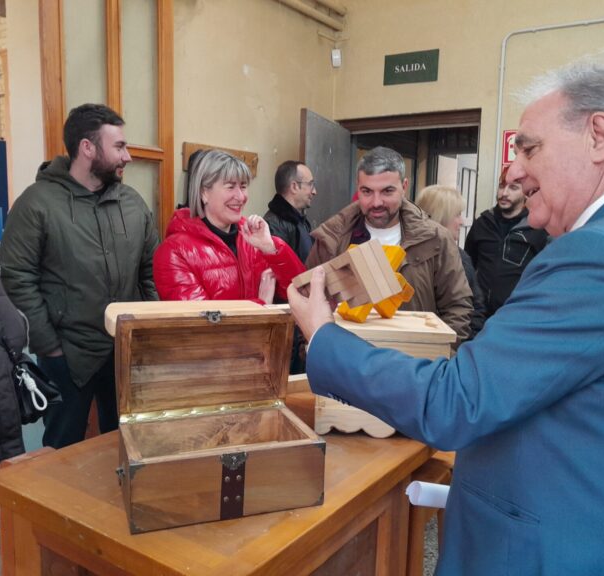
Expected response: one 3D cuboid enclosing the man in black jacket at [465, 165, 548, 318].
[{"bbox_3d":[1.067,0.243,3.146,0.490,1.770,0.300,5,7,32],"label":"man in black jacket"}]

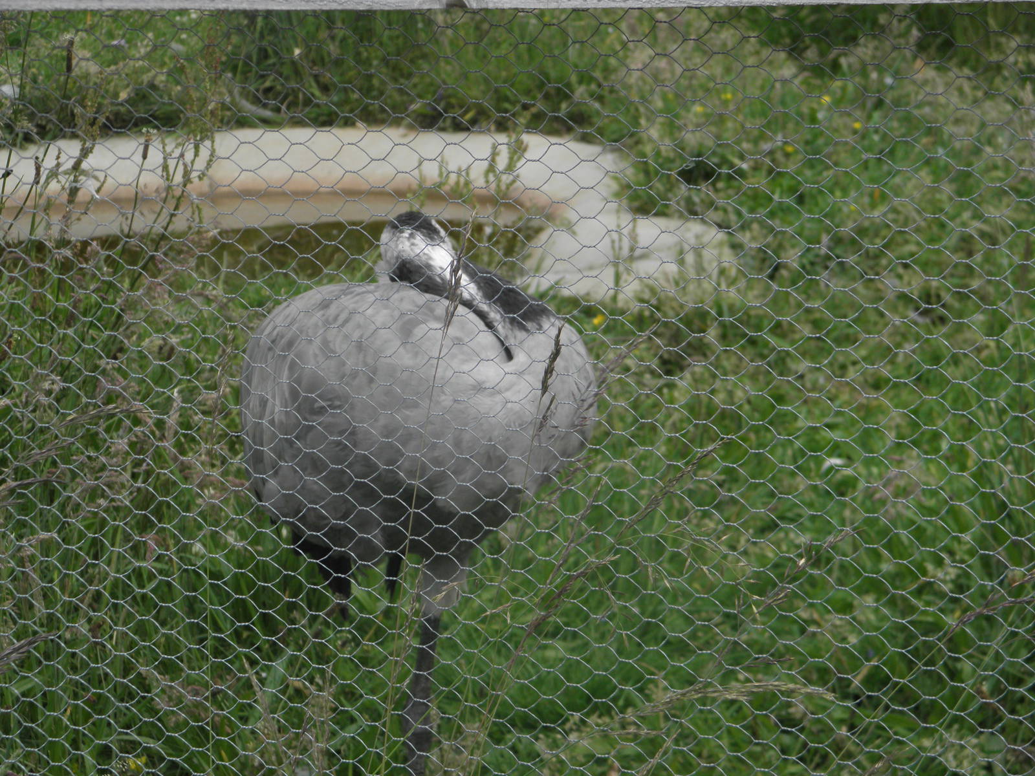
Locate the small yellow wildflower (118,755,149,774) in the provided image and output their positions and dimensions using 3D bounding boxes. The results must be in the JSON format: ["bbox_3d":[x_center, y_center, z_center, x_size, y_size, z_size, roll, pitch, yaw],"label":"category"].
[{"bbox_3d":[-0.465,0.455,3.400,0.035,0.024,0.033,0,14,0],"label":"small yellow wildflower"}]

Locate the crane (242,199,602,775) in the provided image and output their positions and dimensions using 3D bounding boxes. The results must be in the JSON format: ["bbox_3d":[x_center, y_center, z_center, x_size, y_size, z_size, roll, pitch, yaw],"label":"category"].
[{"bbox_3d":[-0.116,0.217,3.300,0.480,0.860,0.300,10,17,34],"label":"crane"}]

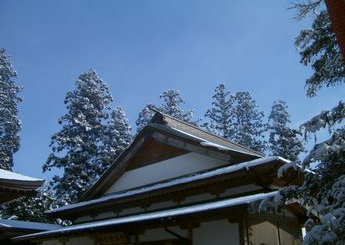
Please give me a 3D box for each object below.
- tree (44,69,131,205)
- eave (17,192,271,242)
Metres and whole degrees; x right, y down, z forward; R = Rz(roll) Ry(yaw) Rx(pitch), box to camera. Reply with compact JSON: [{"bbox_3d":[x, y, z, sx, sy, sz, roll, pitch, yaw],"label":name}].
[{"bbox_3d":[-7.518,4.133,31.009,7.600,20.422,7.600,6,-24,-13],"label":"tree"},{"bbox_3d":[-2.550,4.125,14.419,16.240,0.673,1.400,-22,-32,40],"label":"eave"}]

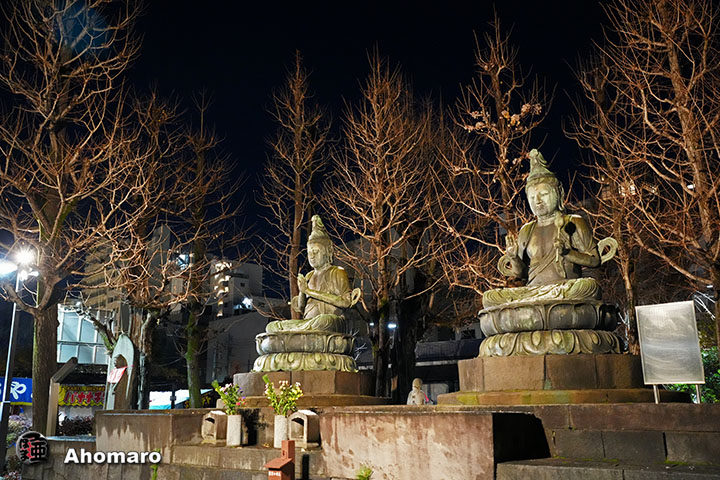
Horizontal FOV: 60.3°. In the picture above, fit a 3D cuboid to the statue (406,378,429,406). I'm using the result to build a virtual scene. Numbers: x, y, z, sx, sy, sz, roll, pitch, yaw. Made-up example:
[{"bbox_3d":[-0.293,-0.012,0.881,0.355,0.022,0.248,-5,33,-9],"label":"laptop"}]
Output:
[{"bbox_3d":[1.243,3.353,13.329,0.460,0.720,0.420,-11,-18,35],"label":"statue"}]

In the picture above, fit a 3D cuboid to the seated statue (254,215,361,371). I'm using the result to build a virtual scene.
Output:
[{"bbox_3d":[-1.117,1.158,13.918,2.250,3.600,2.200,-12,-19,38],"label":"seated statue"}]

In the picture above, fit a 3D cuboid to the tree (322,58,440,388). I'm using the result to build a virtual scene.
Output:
[{"bbox_3d":[0.656,-0.102,17.792,3.200,11.800,3.200,-1,-15,0],"label":"tree"}]

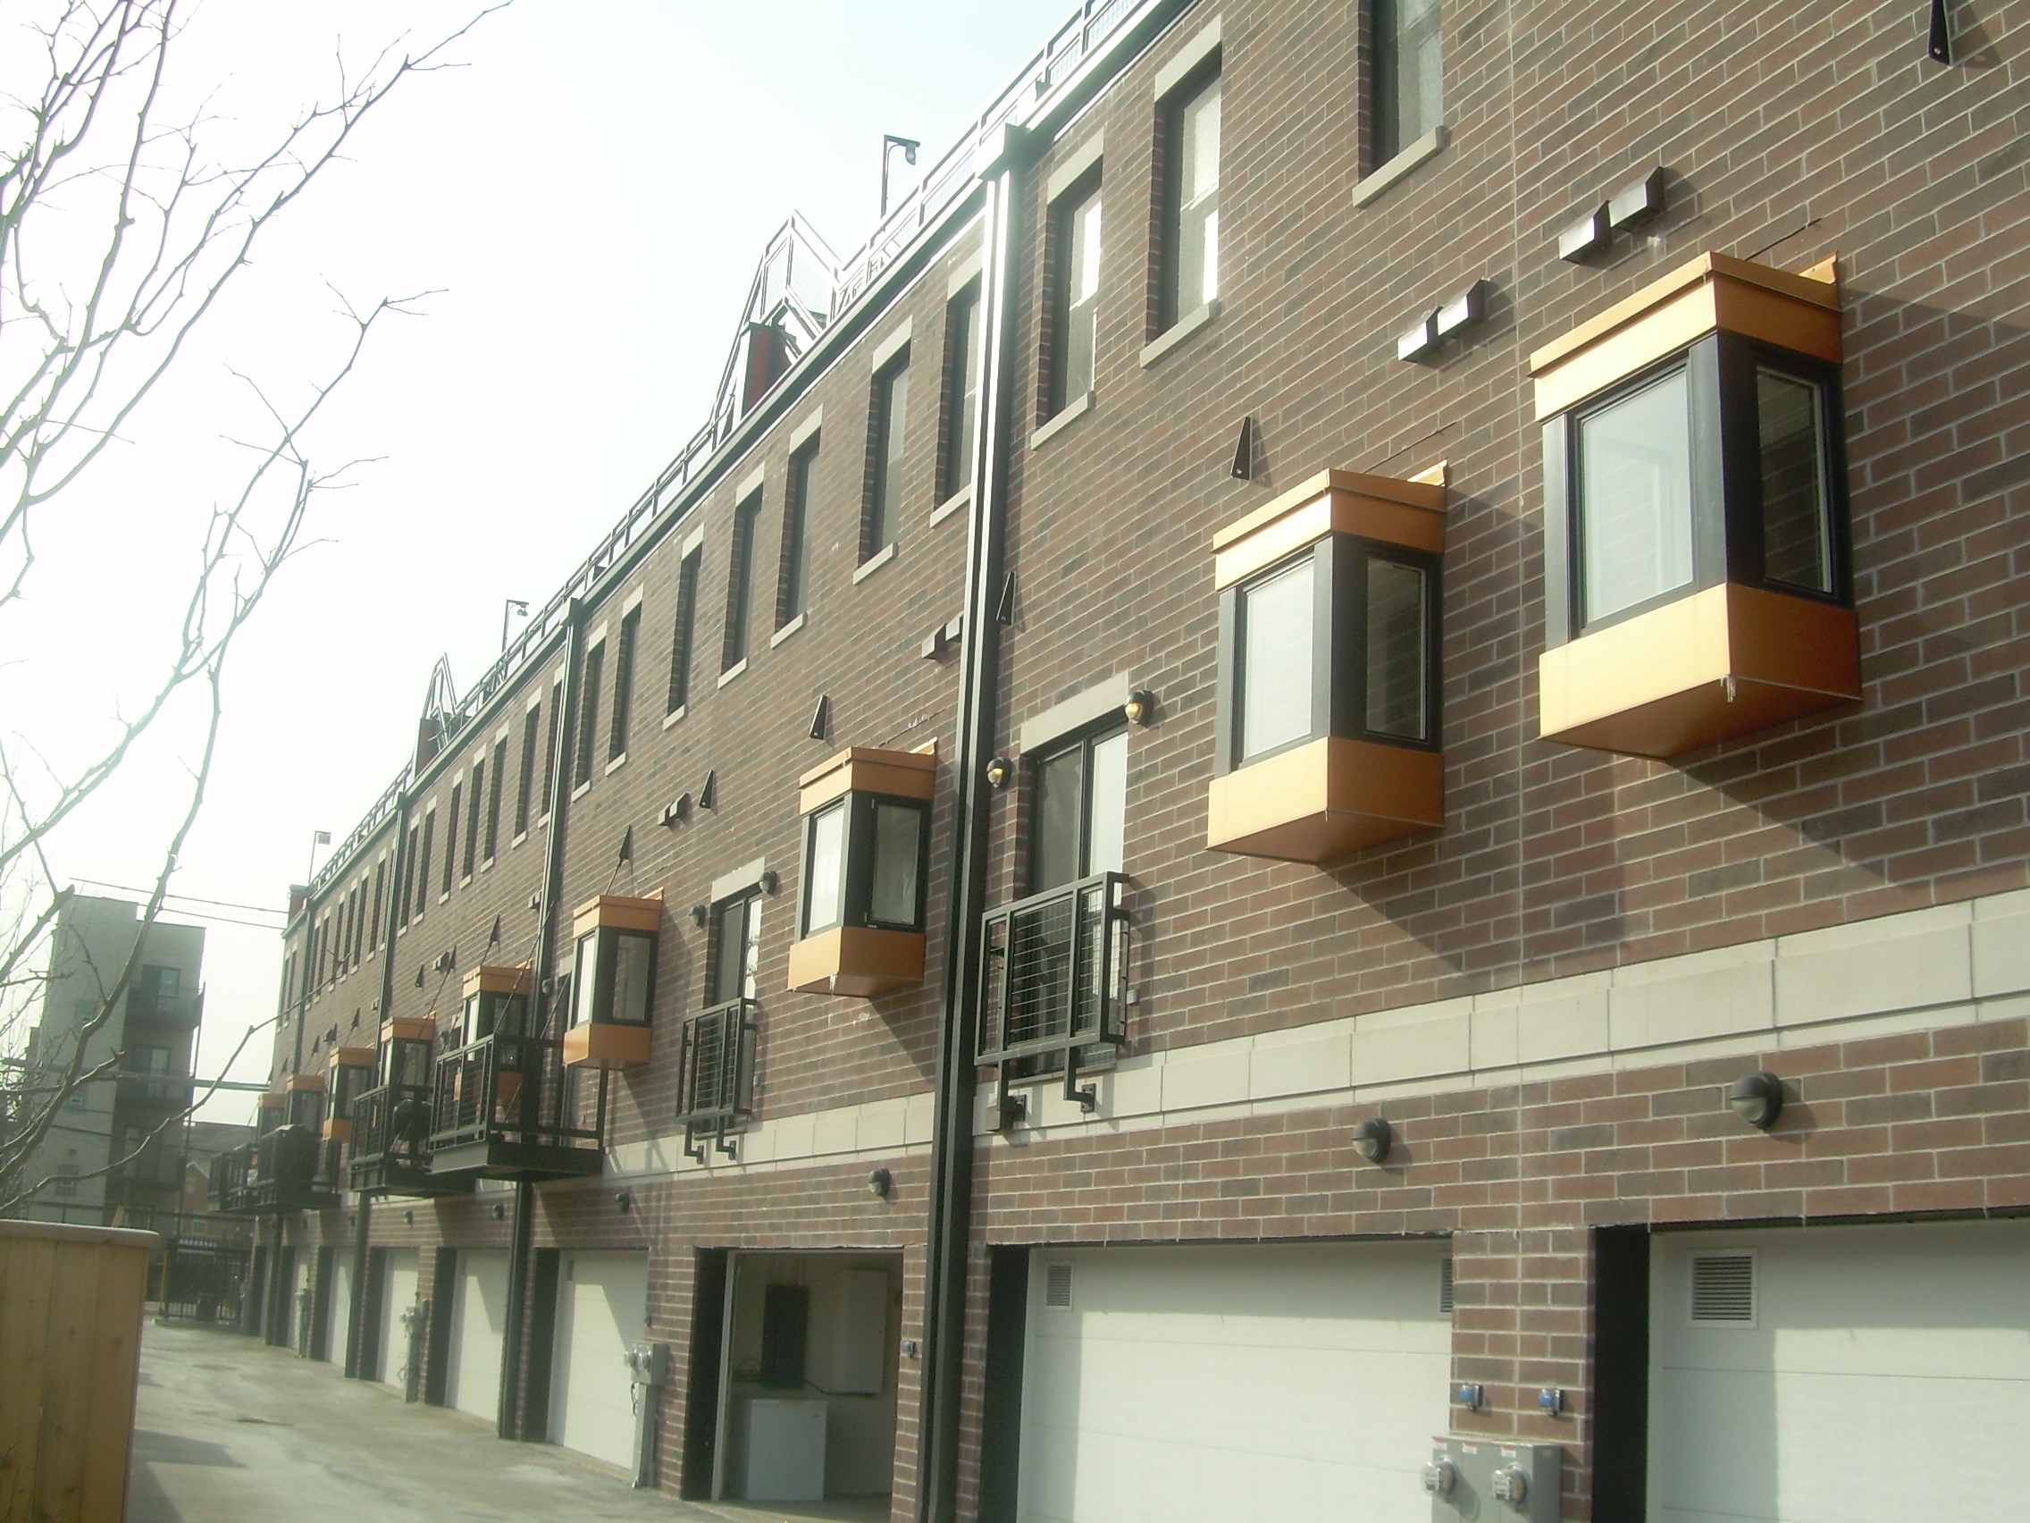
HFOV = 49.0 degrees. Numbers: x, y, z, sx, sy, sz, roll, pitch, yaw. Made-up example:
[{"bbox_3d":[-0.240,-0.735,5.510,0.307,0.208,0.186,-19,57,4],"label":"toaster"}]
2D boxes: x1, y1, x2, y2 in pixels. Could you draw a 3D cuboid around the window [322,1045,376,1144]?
[{"bbox_3d":[-11.215,5.618,37.544,0.610,1.645,1.040,9,-15,-23],"label":"window"}]

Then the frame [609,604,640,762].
[{"bbox_3d":[-4.146,-0.828,24.126,0.130,1.630,0.810,9,-15,-23],"label":"frame"}]

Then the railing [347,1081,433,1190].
[{"bbox_3d":[-7.835,4.988,29.112,1.200,1.310,3.000,9,-15,-23],"label":"railing"}]

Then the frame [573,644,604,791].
[{"bbox_3d":[-4.787,-0.521,25.503,0.130,1.635,0.810,9,-15,-23],"label":"frame"}]

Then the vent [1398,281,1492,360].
[{"bbox_3d":[1.980,-2.042,10.342,0.125,0.235,0.560,9,-15,-23],"label":"vent"}]

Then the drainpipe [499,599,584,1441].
[{"bbox_3d":[-5.445,2.811,25.566,0.140,9.760,0.370,9,-15,-23],"label":"drainpipe"}]

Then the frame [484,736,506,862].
[{"bbox_3d":[-7.072,0.527,30.671,0.140,1.700,0.840,9,-15,-23],"label":"frame"}]

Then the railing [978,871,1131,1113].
[{"bbox_3d":[0.199,1.439,13.134,0.165,1.320,1.750,9,-15,-23],"label":"railing"}]

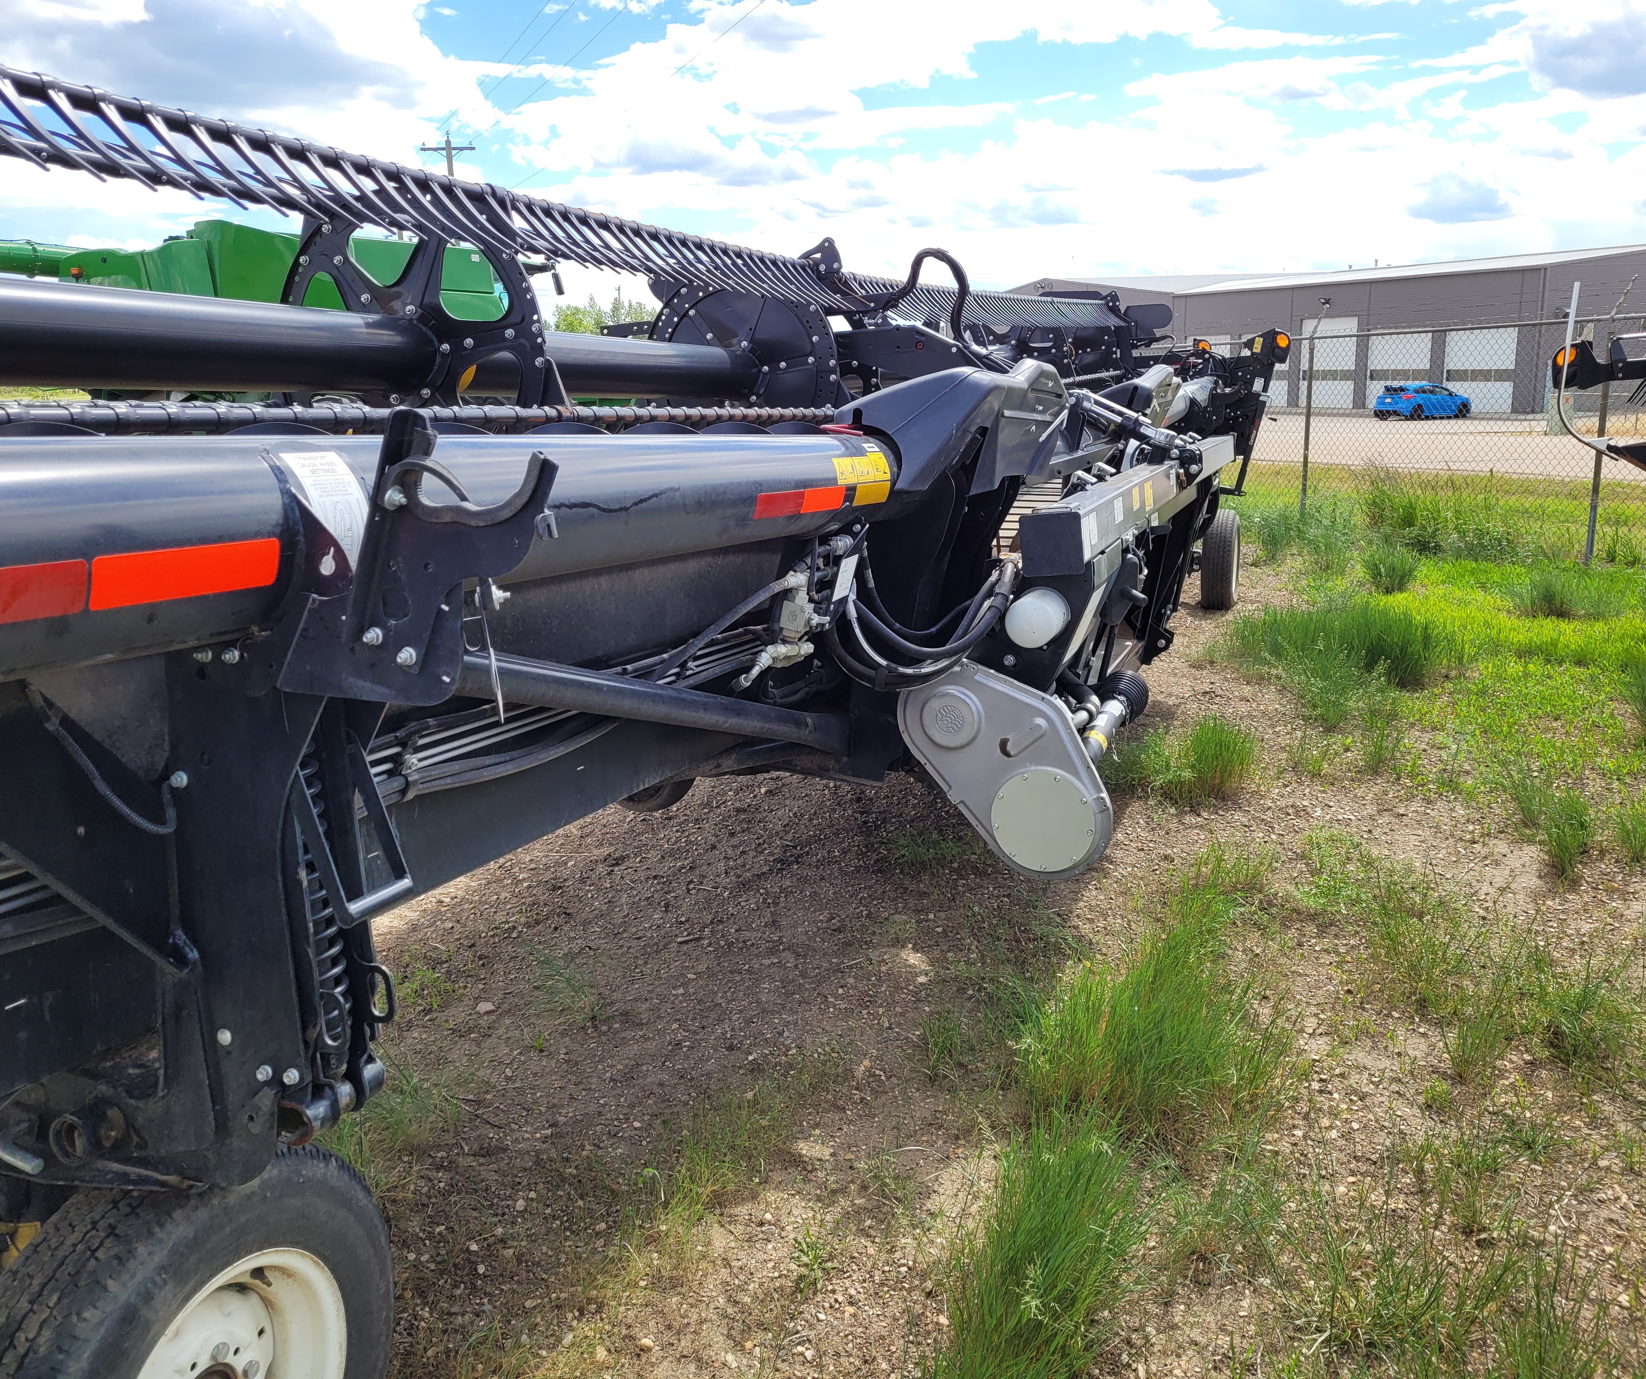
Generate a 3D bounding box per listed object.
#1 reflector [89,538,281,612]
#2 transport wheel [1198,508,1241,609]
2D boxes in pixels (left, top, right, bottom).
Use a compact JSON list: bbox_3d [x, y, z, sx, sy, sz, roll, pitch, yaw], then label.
[{"bbox_3d":[-0.610,-0.113,1.332,0.005,0.051,0.229,18,16,18],"label":"reflector"},{"bbox_3d":[2.706,-0.880,9.400,0.215,0.695,0.695,3,14,20],"label":"transport wheel"}]

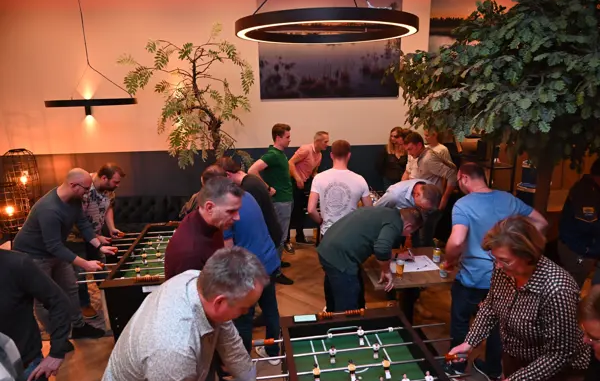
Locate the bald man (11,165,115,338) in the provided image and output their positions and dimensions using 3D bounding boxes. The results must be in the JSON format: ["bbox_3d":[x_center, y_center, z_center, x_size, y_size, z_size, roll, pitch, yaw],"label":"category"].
[{"bbox_3d":[-2.096,0.627,3.678,0.850,1.660,0.550,-3,15,-7],"label":"bald man"}]

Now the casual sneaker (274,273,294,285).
[{"bbox_3d":[-0.192,1.034,4.785,0.290,0.110,0.105,3,14,17],"label":"casual sneaker"}]

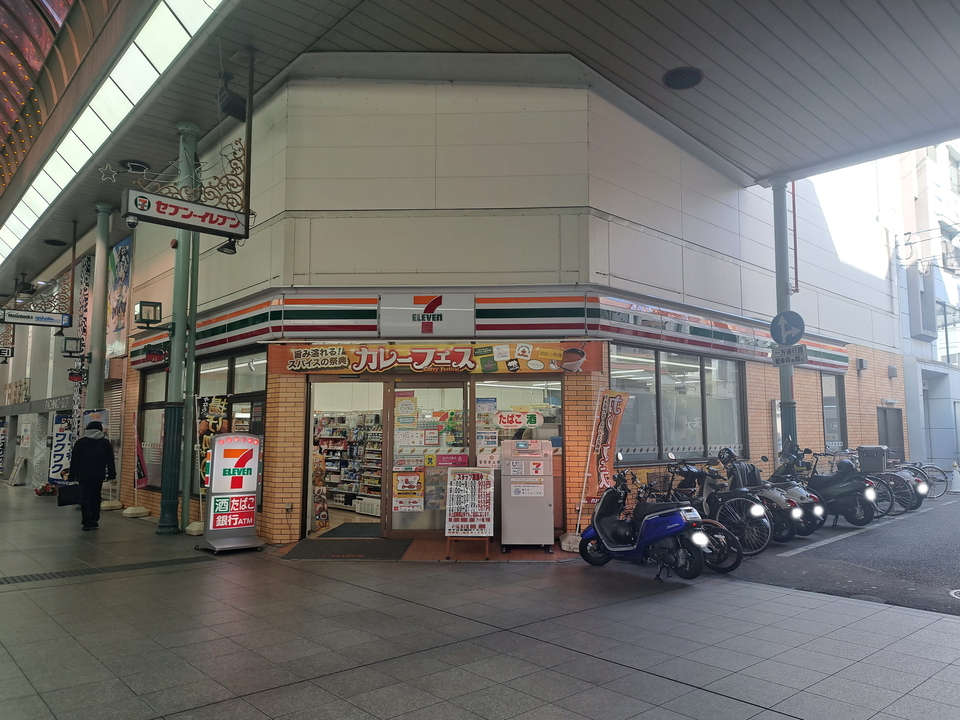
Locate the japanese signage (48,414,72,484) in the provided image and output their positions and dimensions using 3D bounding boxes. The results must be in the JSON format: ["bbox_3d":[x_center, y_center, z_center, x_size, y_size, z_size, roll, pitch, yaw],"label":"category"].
[{"bbox_3d":[-10.366,2.251,16.645,0.700,1.750,0.120,5,-8,-43],"label":"japanese signage"}]

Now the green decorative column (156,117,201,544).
[{"bbox_3d":[-4.775,-0.605,10.535,0.380,6.500,0.380,5,-8,-43],"label":"green decorative column"}]

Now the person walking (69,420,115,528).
[{"bbox_3d":[-6.141,1.826,10.603,0.660,1.690,0.420,4,-7,-37],"label":"person walking"}]

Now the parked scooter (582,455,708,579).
[{"bbox_3d":[1.719,1.669,7.072,0.680,1.200,1.670,5,-8,-40],"label":"parked scooter"}]

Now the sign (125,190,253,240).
[{"bbox_3d":[-3.569,-1.763,8.181,1.434,0.306,0.237,5,-8,-43],"label":"sign"}]

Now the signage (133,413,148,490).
[{"bbox_3d":[-6.450,1.738,12.869,0.180,1.460,0.400,-4,-7,33],"label":"signage"}]

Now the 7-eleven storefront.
[{"bbox_3d":[0.651,1.099,12.391,15.900,3.450,7.200,0,-6,1],"label":"7-eleven storefront"}]

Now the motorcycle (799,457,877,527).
[{"bbox_3d":[5.562,2.056,10.927,0.700,1.200,1.800,5,-8,-43],"label":"motorcycle"}]

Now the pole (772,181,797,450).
[{"bbox_3d":[5.470,-0.309,11.870,0.350,6.100,0.350,0,-6,1],"label":"pole"}]

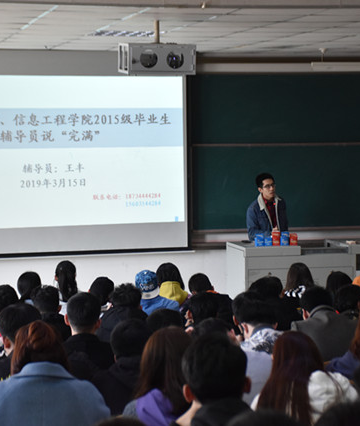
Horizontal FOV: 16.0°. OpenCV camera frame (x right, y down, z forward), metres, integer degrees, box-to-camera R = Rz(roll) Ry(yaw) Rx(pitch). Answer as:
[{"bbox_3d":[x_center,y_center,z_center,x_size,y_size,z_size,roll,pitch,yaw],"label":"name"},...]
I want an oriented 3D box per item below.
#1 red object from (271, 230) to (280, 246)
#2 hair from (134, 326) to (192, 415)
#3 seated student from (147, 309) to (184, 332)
[{"bbox_3d":[0.917,0.249,12.232,0.085,0.140,0.060,-1,4,-13],"label":"red object"},{"bbox_3d":[-0.061,0.622,5.050,0.230,0.340,0.240,-1,4,-8],"label":"hair"},{"bbox_3d":[-0.101,1.093,6.865,0.500,1.200,0.700,-1,4,-13],"label":"seated student"}]

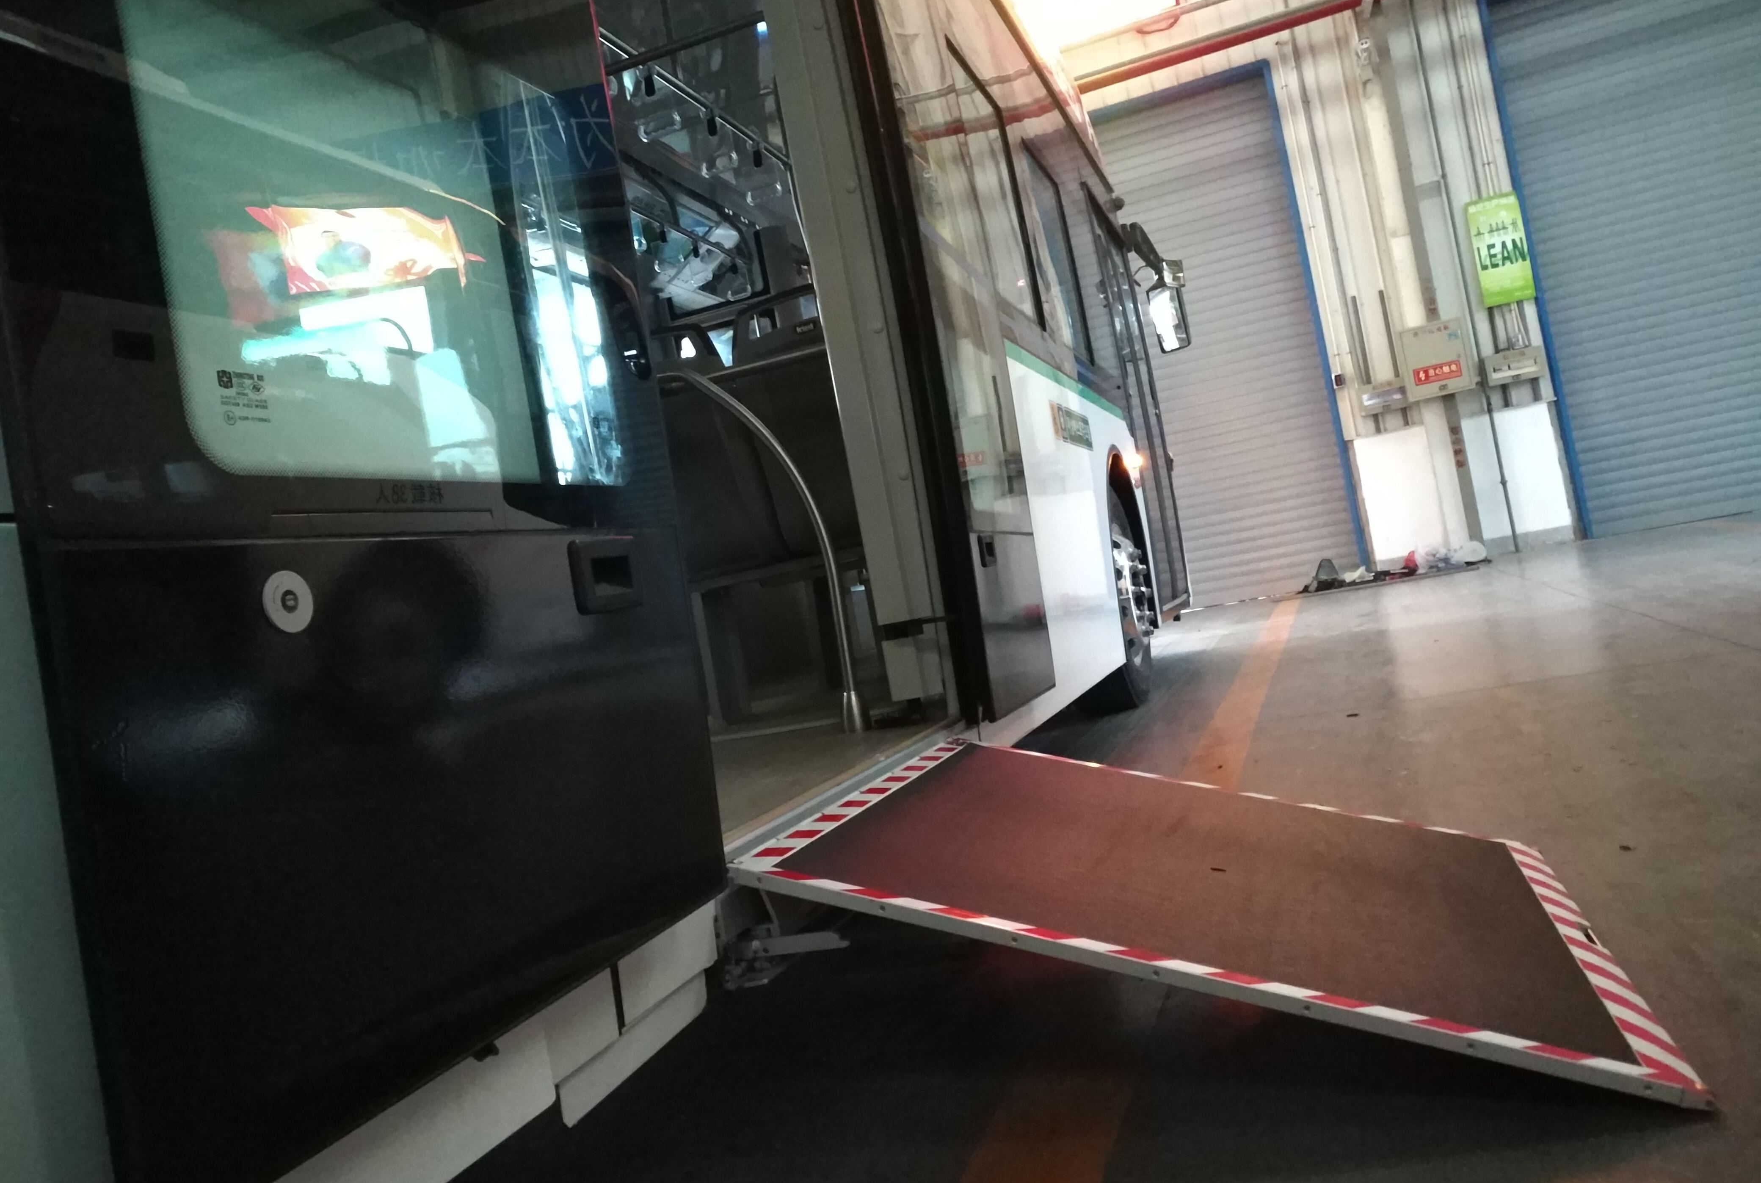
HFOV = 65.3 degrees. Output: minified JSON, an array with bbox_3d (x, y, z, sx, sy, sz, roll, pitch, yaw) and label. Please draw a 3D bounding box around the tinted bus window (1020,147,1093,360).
[{"bbox_3d":[0.714,-1.354,5.619,0.050,0.780,0.840,-11,-1,18],"label":"tinted bus window"}]

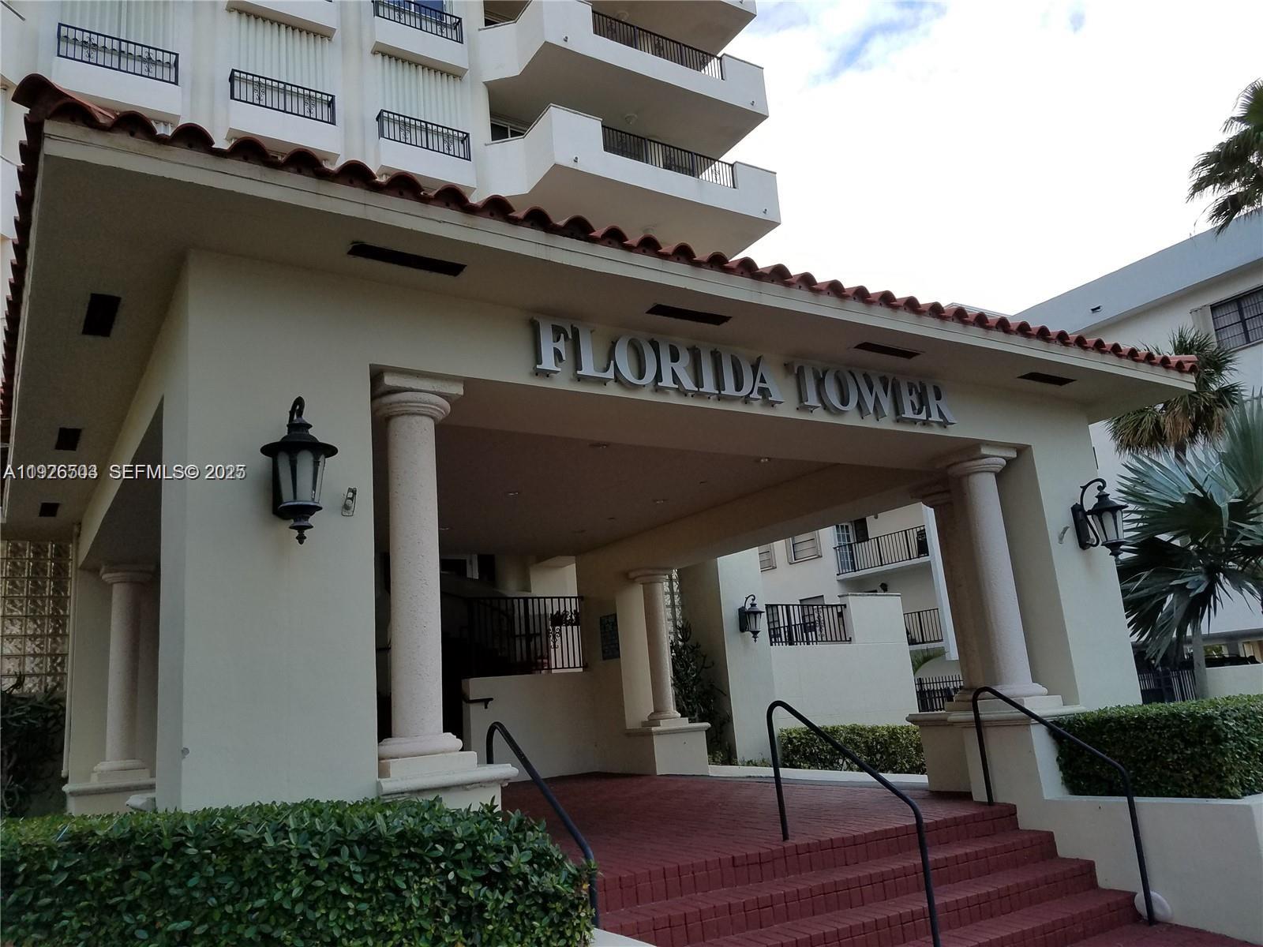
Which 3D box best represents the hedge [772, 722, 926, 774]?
[{"bbox_3d":[2.896,3.284,11.312,0.773,0.546,2.957,4,-16,-33],"label":"hedge"}]

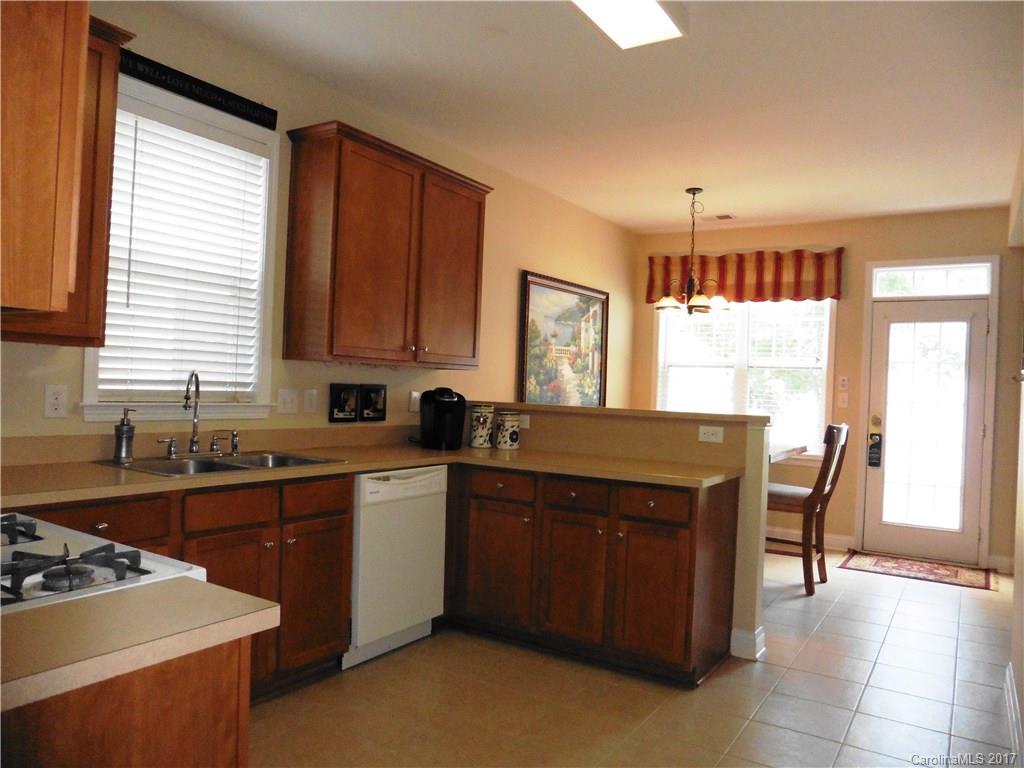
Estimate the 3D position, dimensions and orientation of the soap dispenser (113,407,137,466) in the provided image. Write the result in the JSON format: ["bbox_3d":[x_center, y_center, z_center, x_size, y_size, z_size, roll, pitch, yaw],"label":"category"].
[{"bbox_3d":[-1.461,0.198,2.692,0.090,0.210,0.078,2,0,-5],"label":"soap dispenser"}]

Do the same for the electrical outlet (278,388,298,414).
[{"bbox_3d":[-1.100,0.087,3.483,0.008,0.117,0.114,2,0,33],"label":"electrical outlet"}]

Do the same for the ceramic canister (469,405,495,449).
[{"bbox_3d":[-0.166,0.240,4.037,0.135,0.235,0.135,2,0,0],"label":"ceramic canister"}]

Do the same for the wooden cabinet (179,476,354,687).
[{"bbox_3d":[-1.162,0.764,2.858,0.630,0.820,0.810,2,0,33],"label":"wooden cabinet"}]

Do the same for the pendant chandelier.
[{"bbox_3d":[1.326,-0.983,5.253,0.550,0.922,0.550,2,0,33],"label":"pendant chandelier"}]

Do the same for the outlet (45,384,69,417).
[{"bbox_3d":[-1.673,0.064,2.605,0.008,0.116,0.072,2,0,33],"label":"outlet"}]

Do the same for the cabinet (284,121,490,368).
[{"bbox_3d":[-0.620,-0.645,3.867,0.345,1.098,1.240,2,0,33],"label":"cabinet"}]

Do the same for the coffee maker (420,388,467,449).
[{"bbox_3d":[-0.367,0.188,3.925,0.240,0.324,0.300,2,0,-14],"label":"coffee maker"}]

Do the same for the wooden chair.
[{"bbox_3d":[1.913,0.804,4.797,0.575,1.080,0.450,2,0,33],"label":"wooden chair"}]

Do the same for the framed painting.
[{"bbox_3d":[0.442,-0.256,5.787,0.045,1.150,1.425,2,0,33],"label":"framed painting"}]

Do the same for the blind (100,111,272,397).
[{"bbox_3d":[-1.385,-0.514,3.058,0.055,1.150,0.740,2,0,33],"label":"blind"}]

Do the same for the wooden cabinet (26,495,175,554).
[{"bbox_3d":[-1.517,0.748,2.314,0.630,0.820,0.490,2,0,33],"label":"wooden cabinet"}]

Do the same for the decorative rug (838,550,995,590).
[{"bbox_3d":[3.030,1.393,5.329,0.970,0.012,0.680,2,0,33],"label":"decorative rug"}]

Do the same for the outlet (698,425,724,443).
[{"bbox_3d":[0.988,0.253,3.513,0.122,0.074,0.010,2,0,33],"label":"outlet"}]

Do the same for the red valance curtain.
[{"bbox_3d":[2.036,-0.951,6.380,1.730,0.460,0.095,2,0,33],"label":"red valance curtain"}]

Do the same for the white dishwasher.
[{"bbox_3d":[-0.756,0.815,3.468,0.610,0.864,0.600,2,0,33],"label":"white dishwasher"}]

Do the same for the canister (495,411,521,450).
[{"bbox_3d":[-0.009,0.266,4.032,0.130,0.204,0.130,2,0,33],"label":"canister"}]

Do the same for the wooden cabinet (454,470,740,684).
[{"bbox_3d":[0.392,0.854,3.533,1.280,0.875,0.610,2,0,33],"label":"wooden cabinet"}]

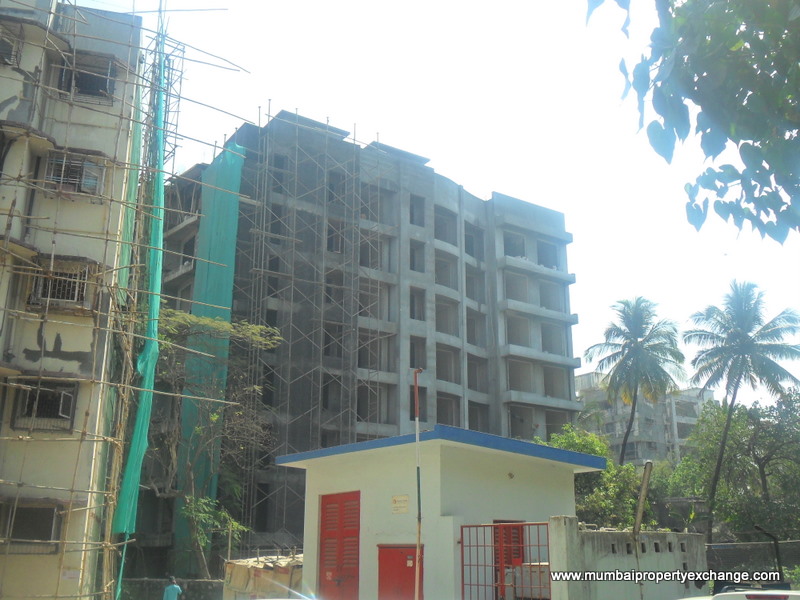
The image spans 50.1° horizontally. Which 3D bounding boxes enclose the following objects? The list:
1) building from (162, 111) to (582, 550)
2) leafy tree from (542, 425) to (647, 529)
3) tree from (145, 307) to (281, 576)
[{"bbox_3d":[-2.037,5.128,55.507,25.300,26.100,13.500,12,-20,-34],"label":"building"},{"bbox_3d":[7.055,7.829,30.233,3.720,6.670,3.720,-4,-17,12],"label":"leafy tree"},{"bbox_3d":[-6.360,5.206,27.426,4.450,10.080,4.450,4,-17,-12],"label":"tree"}]

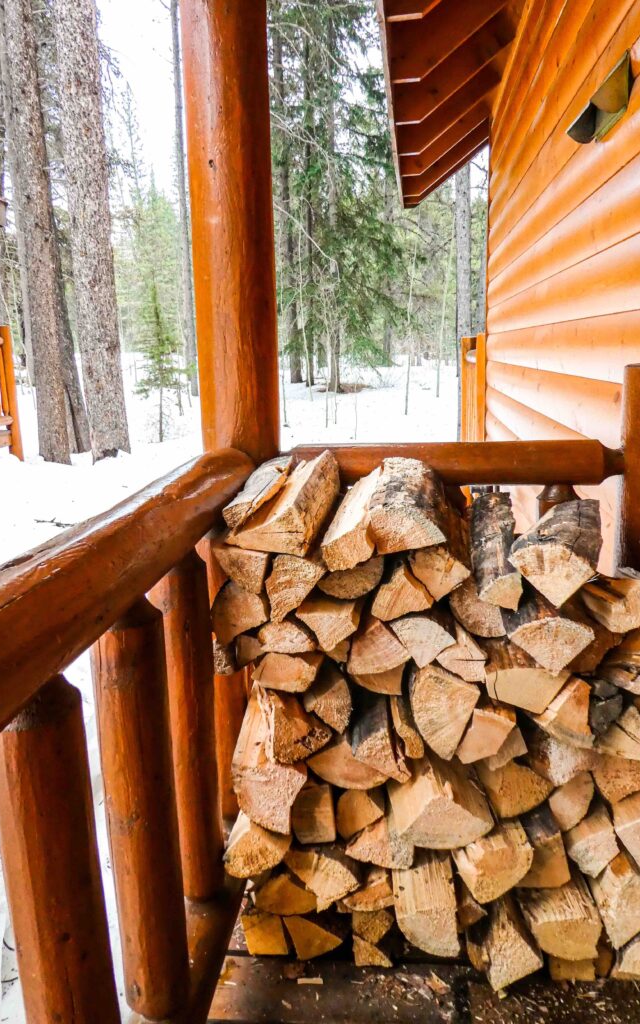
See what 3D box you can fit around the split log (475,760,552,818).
[{"bbox_3d":[0.374,0.448,1.468,0.130,0.116,0.420,0,13,7],"label":"split log"}]

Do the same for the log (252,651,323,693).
[{"bbox_3d":[-0.034,0.231,1.392,0.118,0.074,0.380,0,13,7],"label":"log"}]

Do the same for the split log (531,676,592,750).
[{"bbox_3d":[0.408,0.270,1.309,0.092,0.120,0.410,0,13,8],"label":"split log"}]

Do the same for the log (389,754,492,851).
[{"bbox_3d":[0.244,0.485,1.431,0.166,0.114,0.420,0,13,7],"label":"log"}]

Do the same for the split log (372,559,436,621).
[{"bbox_3d":[0.164,0.088,1.333,0.097,0.097,0.380,0,13,9],"label":"split log"}]

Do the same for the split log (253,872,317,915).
[{"bbox_3d":[-0.038,0.645,1.483,0.118,0.089,0.410,0,13,8],"label":"split log"}]

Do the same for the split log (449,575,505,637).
[{"bbox_3d":[0.272,0.103,1.300,0.091,0.102,0.410,0,13,8],"label":"split log"}]

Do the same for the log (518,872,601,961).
[{"bbox_3d":[0.428,0.653,1.349,0.114,0.091,0.390,0,13,7],"label":"log"}]

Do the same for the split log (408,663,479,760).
[{"bbox_3d":[0.226,0.281,1.332,0.110,0.169,0.390,0,13,7],"label":"split log"}]

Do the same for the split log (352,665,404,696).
[{"bbox_3d":[0.120,0.229,1.379,0.090,0.070,0.400,0,13,7],"label":"split log"}]

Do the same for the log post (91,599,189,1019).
[{"bbox_3d":[-0.238,0.433,0.998,0.088,0.639,0.088,2,13,7],"label":"log post"}]

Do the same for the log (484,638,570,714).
[{"bbox_3d":[0.378,0.255,1.403,0.139,0.088,0.420,0,13,7],"label":"log"}]

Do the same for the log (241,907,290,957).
[{"bbox_3d":[-0.079,0.768,1.569,0.095,0.096,0.420,0,13,7],"label":"log"}]

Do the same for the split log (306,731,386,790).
[{"bbox_3d":[0.074,0.399,1.421,0.149,0.107,0.370,0,13,7],"label":"split log"}]

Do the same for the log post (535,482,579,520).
[{"bbox_3d":[0.578,0.300,1.766,0.105,0.750,0.105,0,13,7],"label":"log post"}]

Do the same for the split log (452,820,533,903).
[{"bbox_3d":[0.313,0.558,1.377,0.131,0.110,0.410,0,13,8],"label":"split log"}]

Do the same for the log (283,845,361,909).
[{"bbox_3d":[0.024,0.600,1.415,0.109,0.119,0.380,-1,13,3],"label":"log"}]

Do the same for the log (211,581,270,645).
[{"bbox_3d":[-0.113,0.133,1.448,0.104,0.112,0.420,0,13,7],"label":"log"}]

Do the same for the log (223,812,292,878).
[{"bbox_3d":[-0.091,0.576,1.479,0.123,0.118,0.380,0,13,7],"label":"log"}]

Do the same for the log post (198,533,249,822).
[{"bbox_3d":[-0.188,0.350,1.434,0.070,0.625,0.070,0,13,7],"label":"log post"}]

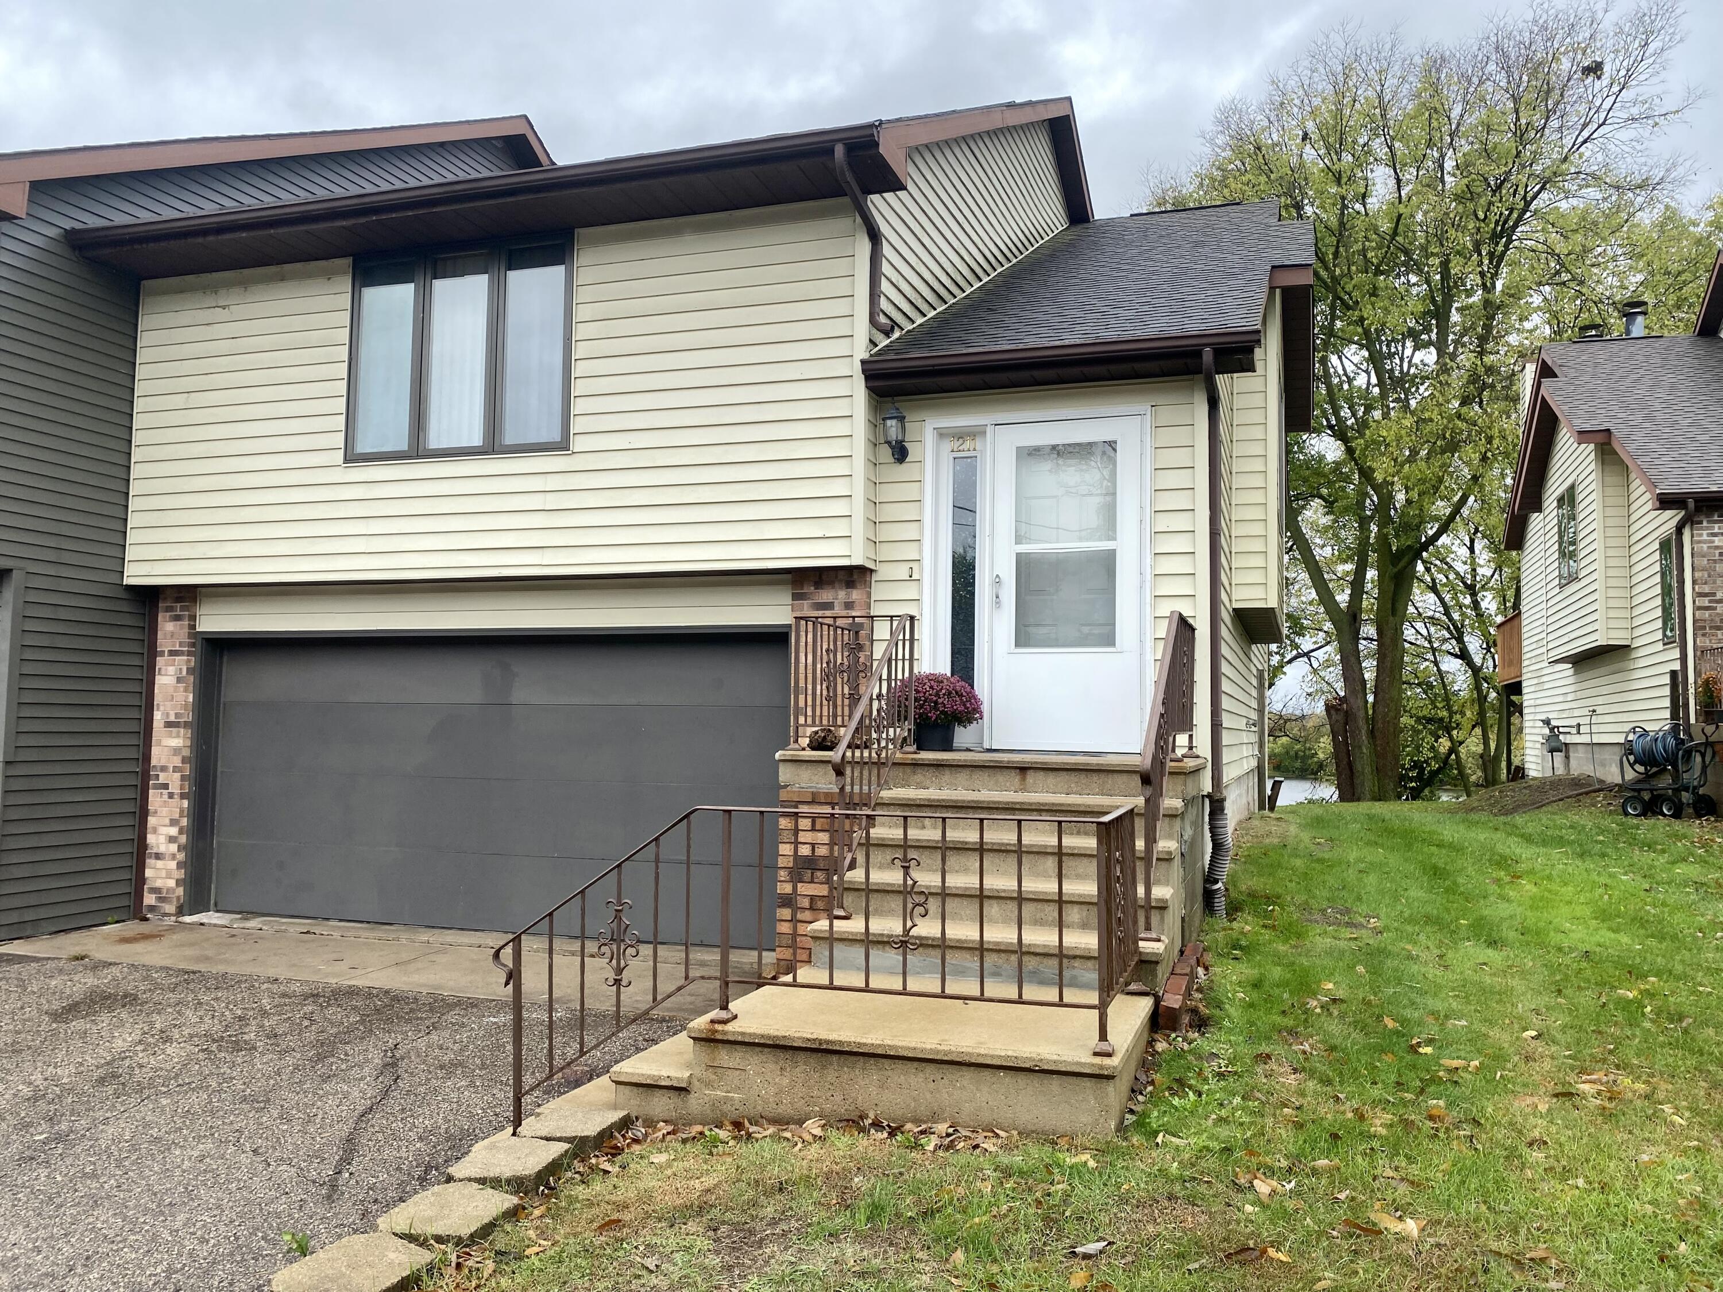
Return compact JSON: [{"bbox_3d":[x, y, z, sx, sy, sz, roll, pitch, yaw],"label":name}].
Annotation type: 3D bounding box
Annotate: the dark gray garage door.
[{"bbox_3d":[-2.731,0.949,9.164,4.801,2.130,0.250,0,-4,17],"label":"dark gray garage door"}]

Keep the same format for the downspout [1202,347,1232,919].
[{"bbox_3d":[2.029,-0.034,7.424,0.150,3.260,0.750,0,-4,17],"label":"downspout"}]

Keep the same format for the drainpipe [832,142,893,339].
[{"bbox_3d":[0.015,-2.448,7.834,0.190,0.940,0.840,0,-4,17],"label":"drainpipe"}]

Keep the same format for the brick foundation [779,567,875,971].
[{"bbox_3d":[-0.175,0.700,7.746,0.960,2.440,1.260,0,-4,17],"label":"brick foundation"}]

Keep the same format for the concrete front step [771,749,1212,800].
[{"bbox_3d":[0.778,0.720,7.389,2.218,0.165,1.230,0,-4,17],"label":"concrete front step"}]

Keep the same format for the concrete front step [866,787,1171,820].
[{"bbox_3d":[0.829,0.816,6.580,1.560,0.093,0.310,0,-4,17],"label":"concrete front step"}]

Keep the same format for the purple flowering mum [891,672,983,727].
[{"bbox_3d":[0.449,0.327,7.764,0.550,0.339,0.528,0,-4,17],"label":"purple flowering mum"}]

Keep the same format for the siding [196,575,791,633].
[{"bbox_3d":[-2.747,-0.295,9.138,4.801,0.350,0.060,0,-4,17],"label":"siding"}]

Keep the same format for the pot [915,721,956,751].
[{"bbox_3d":[0.445,0.533,7.752,0.235,0.200,0.235,0,-4,17],"label":"pot"}]

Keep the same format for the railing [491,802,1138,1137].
[{"bbox_3d":[-0.157,1.262,5.243,2.440,1.260,1.070,0,-4,17],"label":"railing"}]

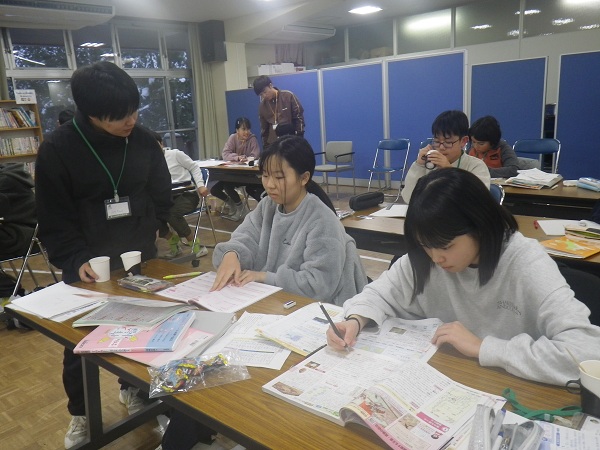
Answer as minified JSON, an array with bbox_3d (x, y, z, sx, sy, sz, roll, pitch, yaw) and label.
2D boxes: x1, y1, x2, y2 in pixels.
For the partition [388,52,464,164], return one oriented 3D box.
[{"bbox_3d":[1.663,-1.310,6.545,1.200,1.800,0.060,10,19,44],"label":"partition"}]

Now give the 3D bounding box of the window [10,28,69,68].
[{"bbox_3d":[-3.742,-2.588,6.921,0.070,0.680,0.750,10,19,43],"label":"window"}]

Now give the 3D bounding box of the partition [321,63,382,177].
[{"bbox_3d":[0.749,-1.465,7.348,1.200,1.780,0.060,10,19,43],"label":"partition"}]

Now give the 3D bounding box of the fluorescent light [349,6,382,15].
[{"bbox_3d":[1.163,-3.775,8.553,0.470,0.080,0.470,10,19,43],"label":"fluorescent light"}]

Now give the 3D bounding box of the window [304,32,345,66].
[{"bbox_3d":[0.447,-3.258,9.033,1.005,0.546,0.060,10,19,44],"label":"window"}]

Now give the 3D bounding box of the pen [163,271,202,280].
[{"bbox_3d":[-0.429,0.187,1.793,0.147,0.011,0.011,-7,14,-12],"label":"pen"}]

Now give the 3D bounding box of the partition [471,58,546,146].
[{"bbox_3d":[2.449,-1.094,5.805,0.882,1.634,0.060,10,19,44],"label":"partition"}]

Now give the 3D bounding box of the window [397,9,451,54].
[{"bbox_3d":[1.920,-2.997,7.595,0.996,0.533,0.060,10,19,44],"label":"window"}]

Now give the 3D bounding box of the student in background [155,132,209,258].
[{"bbox_3d":[-1.119,-0.321,4.496,0.520,1.160,0.680,10,19,43],"label":"student in background"}]

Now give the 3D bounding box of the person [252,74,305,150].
[{"bbox_3d":[-0.212,-0.871,5.520,0.500,1.630,0.430,5,16,32],"label":"person"}]

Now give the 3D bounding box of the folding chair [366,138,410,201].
[{"bbox_3d":[1.190,-0.714,6.427,0.450,0.760,0.480,5,16,31],"label":"folding chair"}]

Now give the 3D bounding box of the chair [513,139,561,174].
[{"bbox_3d":[2.488,-0.525,5.310,0.470,0.765,0.480,10,19,44],"label":"chair"}]

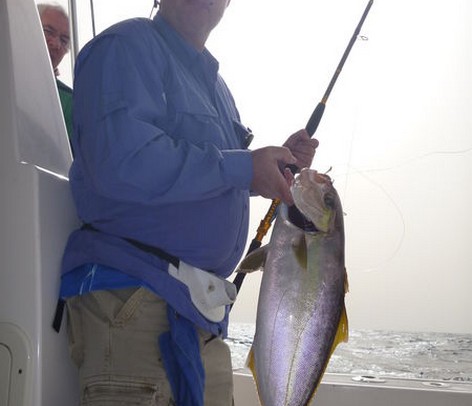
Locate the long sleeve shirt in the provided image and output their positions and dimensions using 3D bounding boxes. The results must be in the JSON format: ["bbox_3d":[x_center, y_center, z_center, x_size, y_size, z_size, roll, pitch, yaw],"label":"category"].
[{"bbox_3d":[-0.165,-0.079,1.160,0.430,0.730,0.520,-6,-15,29],"label":"long sleeve shirt"}]

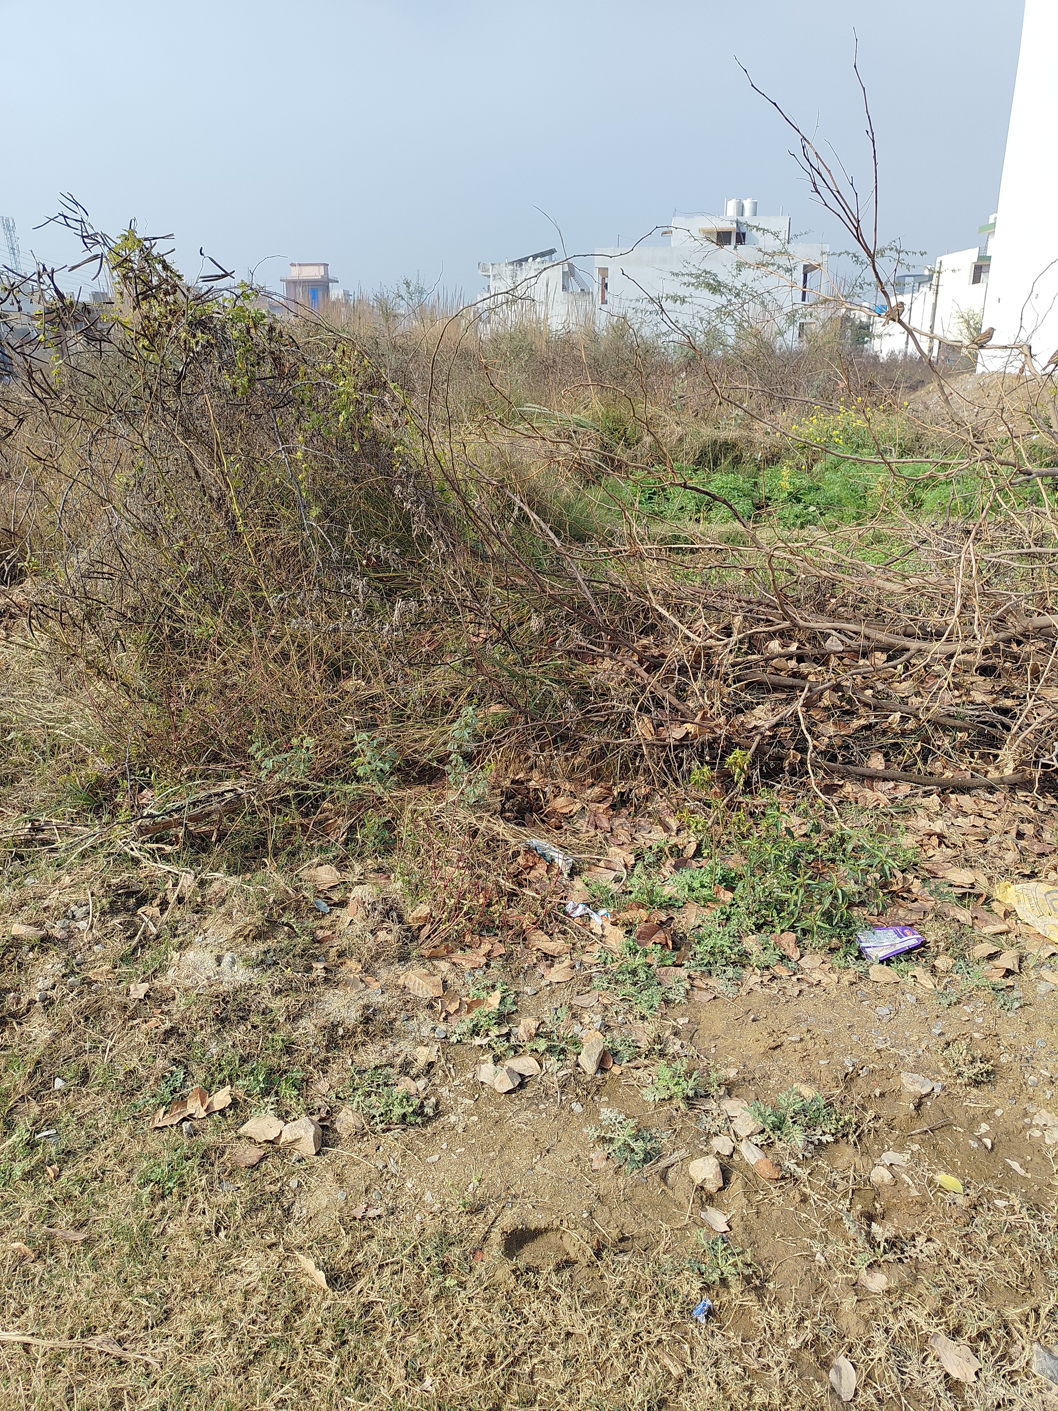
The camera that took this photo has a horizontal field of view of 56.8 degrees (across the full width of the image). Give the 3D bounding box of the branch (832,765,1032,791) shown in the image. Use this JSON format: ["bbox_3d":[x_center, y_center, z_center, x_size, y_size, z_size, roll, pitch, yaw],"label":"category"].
[{"bbox_3d":[1.525,0.273,3.708,0.750,0.064,0.119,0,18,0],"label":"branch"}]

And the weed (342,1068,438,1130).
[{"bbox_3d":[-0.289,0.819,2.044,0.190,0.067,0.143,0,18,0],"label":"weed"}]

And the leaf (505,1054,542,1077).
[{"bbox_3d":[-0.012,0.787,2.136,0.080,0.025,0.060,-1,21,0],"label":"leaf"}]

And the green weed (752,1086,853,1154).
[{"bbox_3d":[0.547,0.835,1.974,0.190,0.081,0.136,0,18,0],"label":"green weed"}]

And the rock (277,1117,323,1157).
[{"bbox_3d":[-0.456,0.858,1.949,0.085,0.052,0.075,0,18,0],"label":"rock"}]

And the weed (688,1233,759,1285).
[{"bbox_3d":[0.331,0.941,1.666,0.120,0.055,0.090,-1,21,0],"label":"weed"}]

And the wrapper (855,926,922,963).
[{"bbox_3d":[0.934,0.620,2.530,0.180,0.030,0.115,-13,24,-29],"label":"wrapper"}]

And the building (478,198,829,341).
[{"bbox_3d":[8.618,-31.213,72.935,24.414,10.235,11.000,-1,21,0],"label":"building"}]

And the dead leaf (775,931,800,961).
[{"bbox_3d":[0.720,0.653,2.661,0.061,0.035,0.106,-6,19,-18],"label":"dead leaf"}]

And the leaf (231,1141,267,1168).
[{"bbox_3d":[-0.550,0.885,1.928,0.068,0.015,0.054,-5,19,-14],"label":"leaf"}]

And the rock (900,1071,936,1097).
[{"bbox_3d":[0.848,0.825,2.135,0.075,0.030,0.057,8,19,23],"label":"rock"}]

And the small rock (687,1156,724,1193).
[{"bbox_3d":[0.338,0.898,1.874,0.068,0.046,0.061,0,18,0],"label":"small rock"}]

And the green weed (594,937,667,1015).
[{"bbox_3d":[0.253,0.678,2.453,0.184,0.111,0.230,0,18,0],"label":"green weed"}]

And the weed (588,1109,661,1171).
[{"bbox_3d":[0.186,0.847,1.911,0.145,0.065,0.145,-1,21,0],"label":"weed"}]

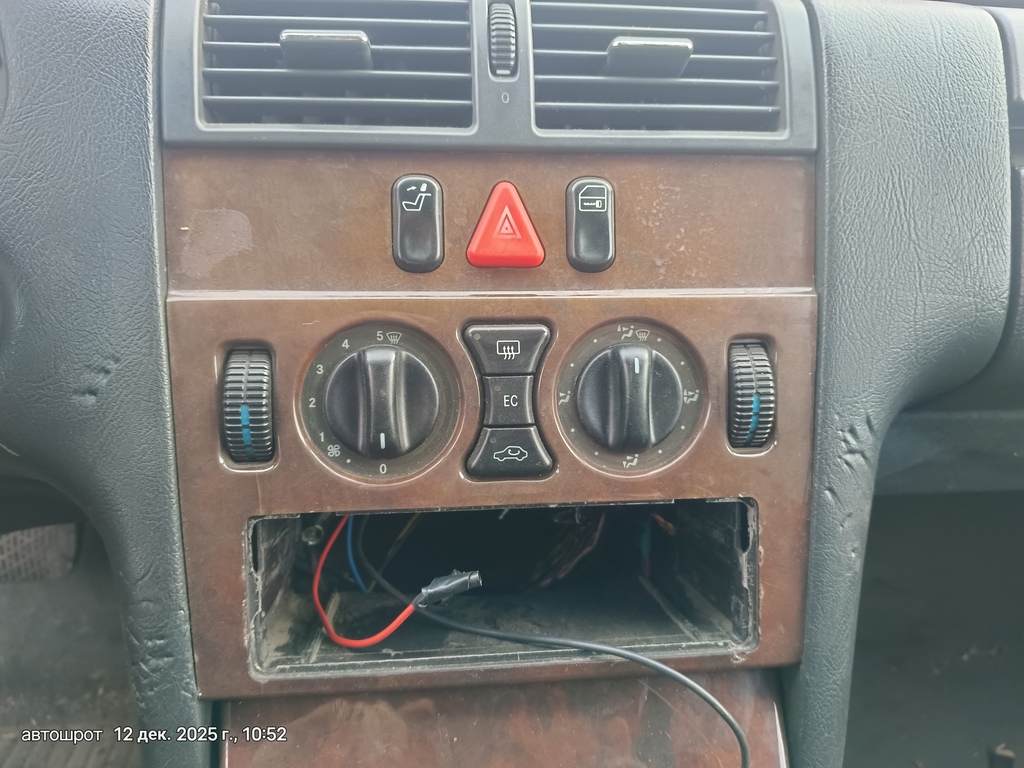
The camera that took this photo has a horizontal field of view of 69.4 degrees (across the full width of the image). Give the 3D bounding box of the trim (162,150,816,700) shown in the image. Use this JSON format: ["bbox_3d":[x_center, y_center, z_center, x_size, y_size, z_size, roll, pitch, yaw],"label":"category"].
[{"bbox_3d":[-0.002,0.013,0.277,0.236,0.193,0.025,-1,3,-6],"label":"trim"}]

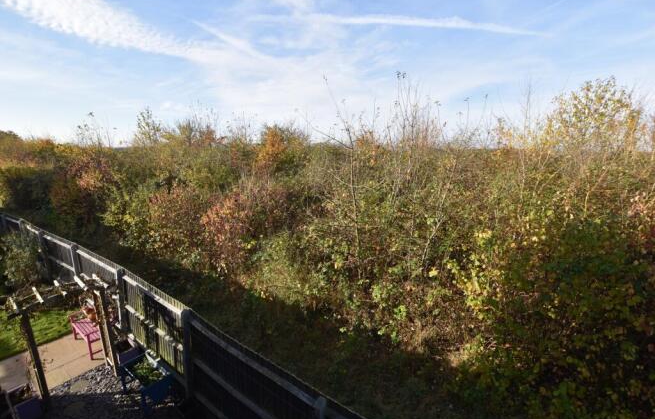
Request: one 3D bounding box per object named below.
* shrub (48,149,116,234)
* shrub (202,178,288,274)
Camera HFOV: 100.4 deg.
[{"bbox_3d":[-13.728,-0.899,15.520,2.900,4.200,2.700,-11,16,-41],"label":"shrub"},{"bbox_3d":[-3.251,0.548,11.191,3.000,3.200,2.600,-4,13,-16],"label":"shrub"}]

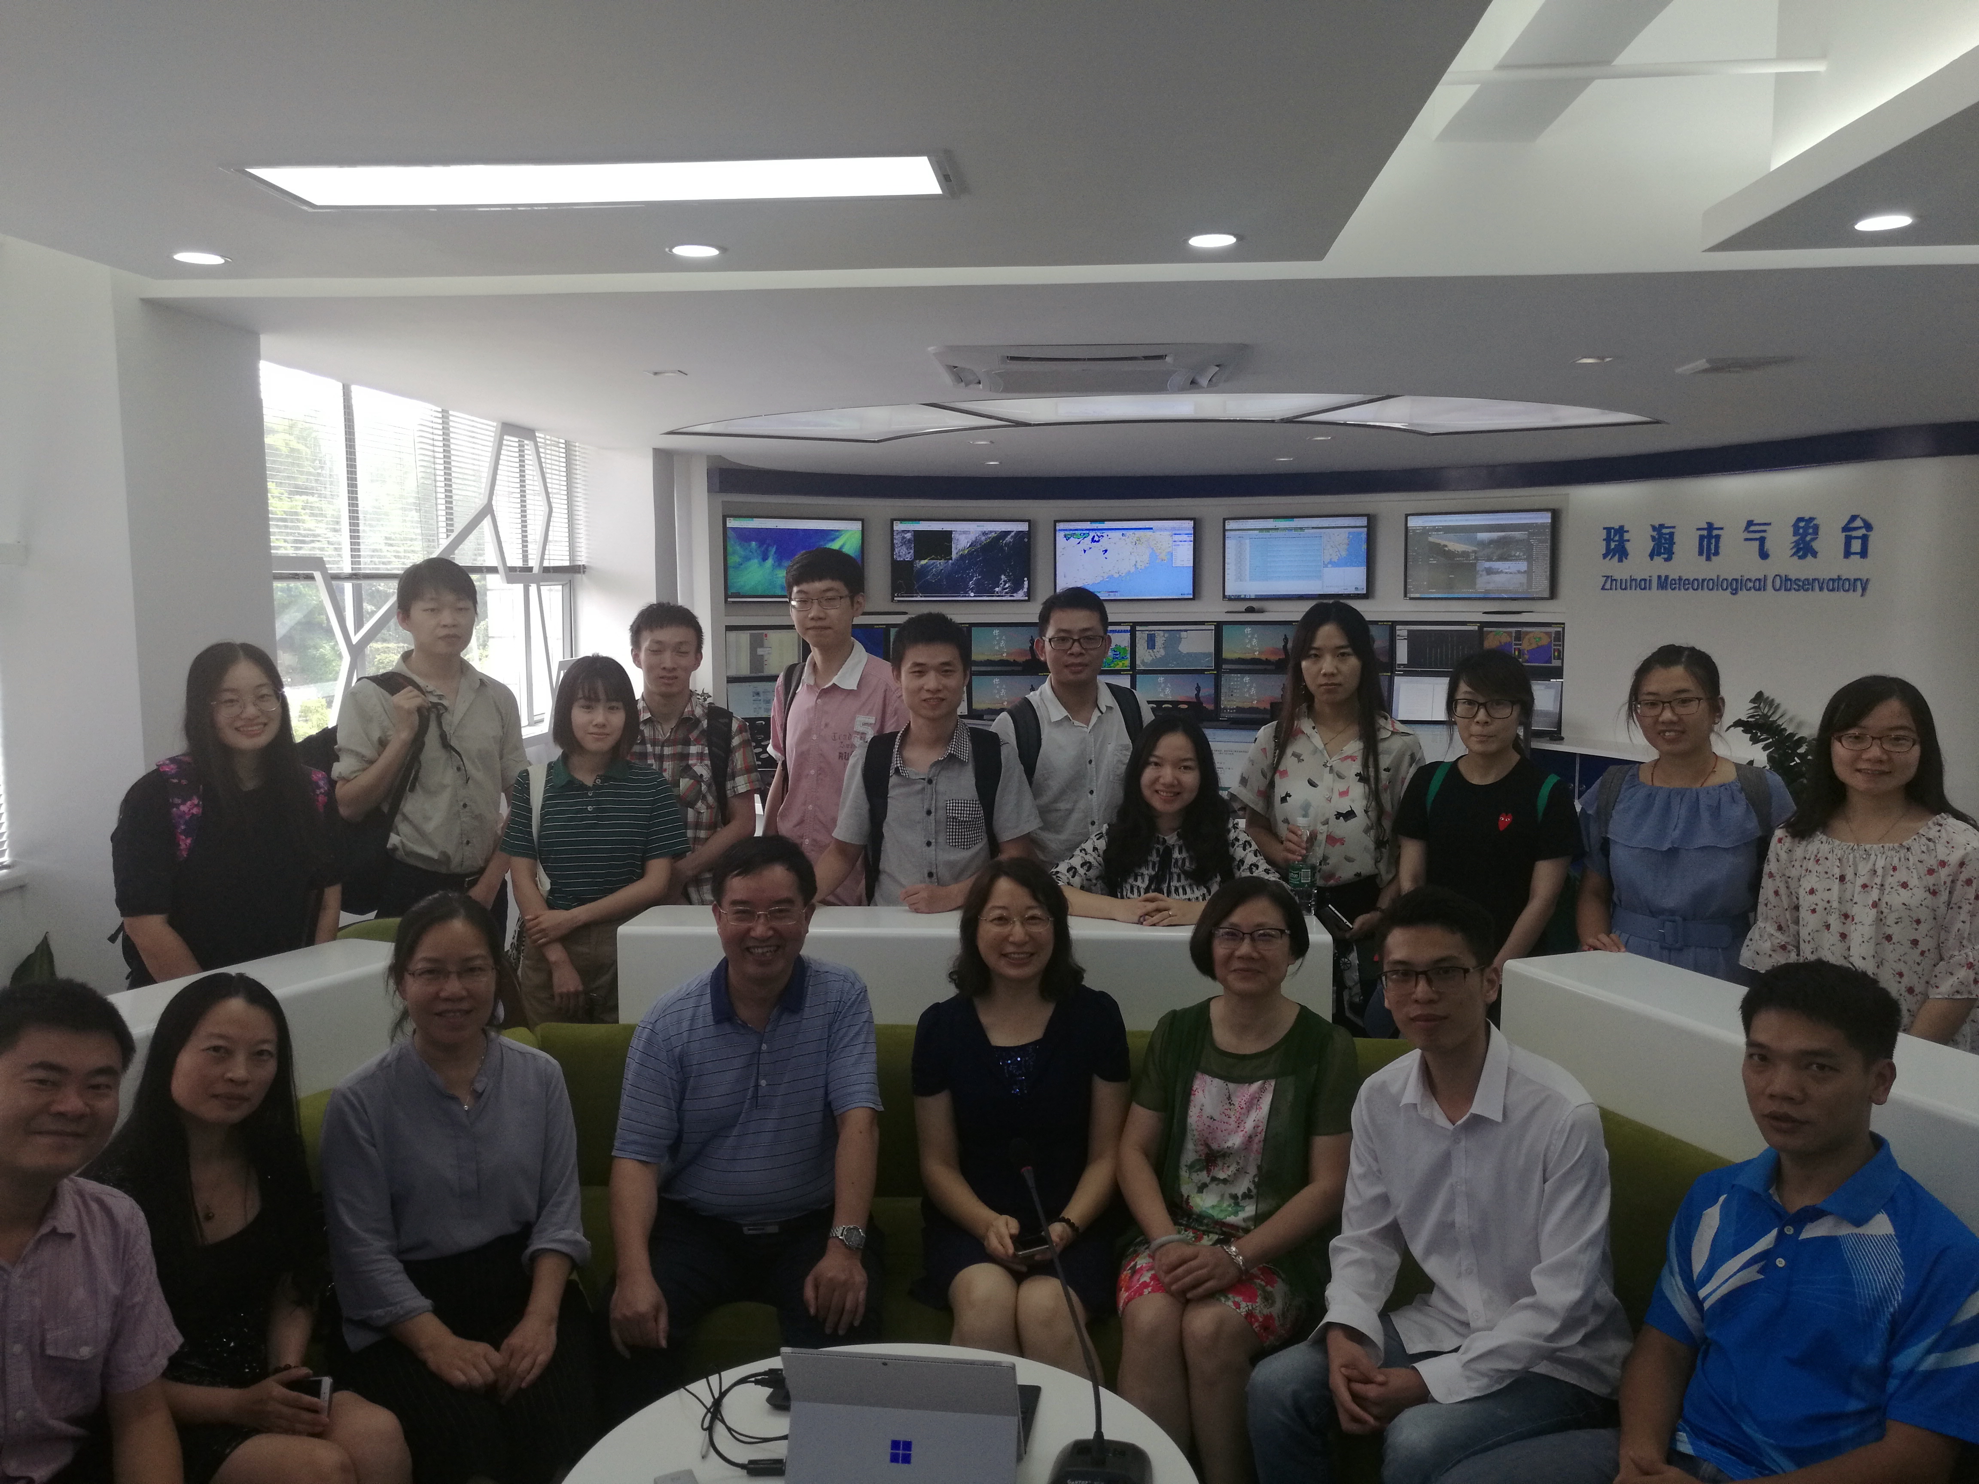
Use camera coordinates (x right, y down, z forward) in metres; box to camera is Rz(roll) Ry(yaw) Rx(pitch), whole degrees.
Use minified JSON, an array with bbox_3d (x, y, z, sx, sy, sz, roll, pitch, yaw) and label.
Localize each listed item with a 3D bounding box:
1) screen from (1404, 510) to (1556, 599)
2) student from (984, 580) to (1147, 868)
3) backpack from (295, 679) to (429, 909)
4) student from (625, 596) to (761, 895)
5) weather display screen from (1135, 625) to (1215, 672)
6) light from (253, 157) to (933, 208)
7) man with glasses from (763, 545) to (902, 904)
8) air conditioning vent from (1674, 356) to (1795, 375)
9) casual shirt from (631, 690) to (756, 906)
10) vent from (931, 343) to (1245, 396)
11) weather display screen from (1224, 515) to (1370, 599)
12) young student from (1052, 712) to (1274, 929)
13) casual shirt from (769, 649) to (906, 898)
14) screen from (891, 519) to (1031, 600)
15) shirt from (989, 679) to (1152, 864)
[{"bbox_3d":[3.195,-1.210,10.027,0.970,0.560,0.070,3,7,32],"label":"screen"},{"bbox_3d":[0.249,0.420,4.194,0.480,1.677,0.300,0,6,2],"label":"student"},{"bbox_3d":[-1.637,0.141,4.062,0.340,0.645,0.320,-3,7,-22],"label":"backpack"},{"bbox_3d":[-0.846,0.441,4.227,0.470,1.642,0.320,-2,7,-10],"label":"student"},{"bbox_3d":[1.137,-0.575,9.496,0.500,0.295,0.060,0,6,5],"label":"weather display screen"},{"bbox_3d":[-0.659,-0.974,2.642,1.210,0.040,0.310,0,6,5],"label":"light"},{"bbox_3d":[-0.385,0.409,3.990,0.460,1.816,0.280,2,6,19],"label":"man with glasses"},{"bbox_3d":[2.468,-1.236,5.177,0.280,0.050,0.360,0,6,5],"label":"air conditioning vent"},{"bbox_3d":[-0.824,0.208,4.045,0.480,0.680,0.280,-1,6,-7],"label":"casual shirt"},{"bbox_3d":[0.334,-1.223,5.132,0.950,0.070,0.970,0,6,5],"label":"vent"},{"bbox_3d":[2.073,-1.233,10.392,0.970,0.560,0.070,2,6,21],"label":"weather display screen"},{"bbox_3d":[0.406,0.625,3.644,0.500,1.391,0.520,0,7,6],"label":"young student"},{"bbox_3d":[-0.373,0.092,4.006,0.420,0.716,0.280,1,7,15],"label":"casual shirt"},{"bbox_3d":[-0.200,-1.253,10.689,0.970,0.560,0.070,-1,6,-10],"label":"screen"},{"bbox_3d":[0.244,0.162,4.165,0.480,0.679,0.290,0,6,2],"label":"shirt"}]

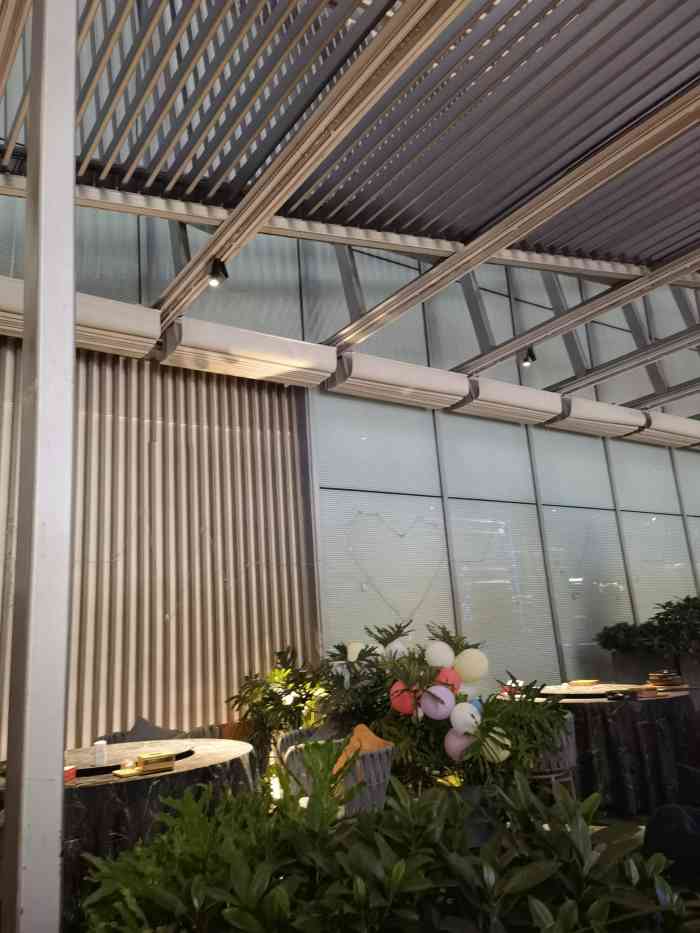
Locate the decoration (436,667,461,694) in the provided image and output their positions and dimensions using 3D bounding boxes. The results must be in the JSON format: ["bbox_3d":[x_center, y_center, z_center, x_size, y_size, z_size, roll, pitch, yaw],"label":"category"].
[{"bbox_3d":[0.650,1.411,4.800,0.158,0.185,0.185,-6,-15,6],"label":"decoration"}]

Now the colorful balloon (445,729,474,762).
[{"bbox_3d":[0.700,1.783,4.650,0.192,0.217,0.192,-6,-15,6],"label":"colorful balloon"}]

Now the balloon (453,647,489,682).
[{"bbox_3d":[0.801,1.312,4.800,0.224,0.224,0.224,-6,-16,8],"label":"balloon"}]

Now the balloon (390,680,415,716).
[{"bbox_3d":[0.349,1.508,4.750,0.170,0.222,0.170,-5,-15,3],"label":"balloon"}]

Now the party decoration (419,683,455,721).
[{"bbox_3d":[0.559,1.524,4.700,0.232,0.232,0.232,-6,-15,5],"label":"party decoration"}]

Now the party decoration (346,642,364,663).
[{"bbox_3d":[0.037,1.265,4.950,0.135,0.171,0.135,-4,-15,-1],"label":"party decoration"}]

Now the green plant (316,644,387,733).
[{"bbox_3d":[0.017,1.510,4.950,0.490,0.613,0.465,-4,-15,-1],"label":"green plant"}]

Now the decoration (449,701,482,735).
[{"bbox_3d":[0.744,1.604,4.650,0.204,0.217,0.204,-6,-15,7],"label":"decoration"}]

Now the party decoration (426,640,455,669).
[{"bbox_3d":[0.603,1.253,4.850,0.187,0.187,0.187,-6,-15,6],"label":"party decoration"}]

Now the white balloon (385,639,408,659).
[{"bbox_3d":[0.316,1.245,4.950,0.163,0.150,0.163,-5,-15,2],"label":"white balloon"}]

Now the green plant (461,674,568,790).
[{"bbox_3d":[1.057,1.706,4.650,0.703,0.714,0.668,-7,-16,10],"label":"green plant"}]

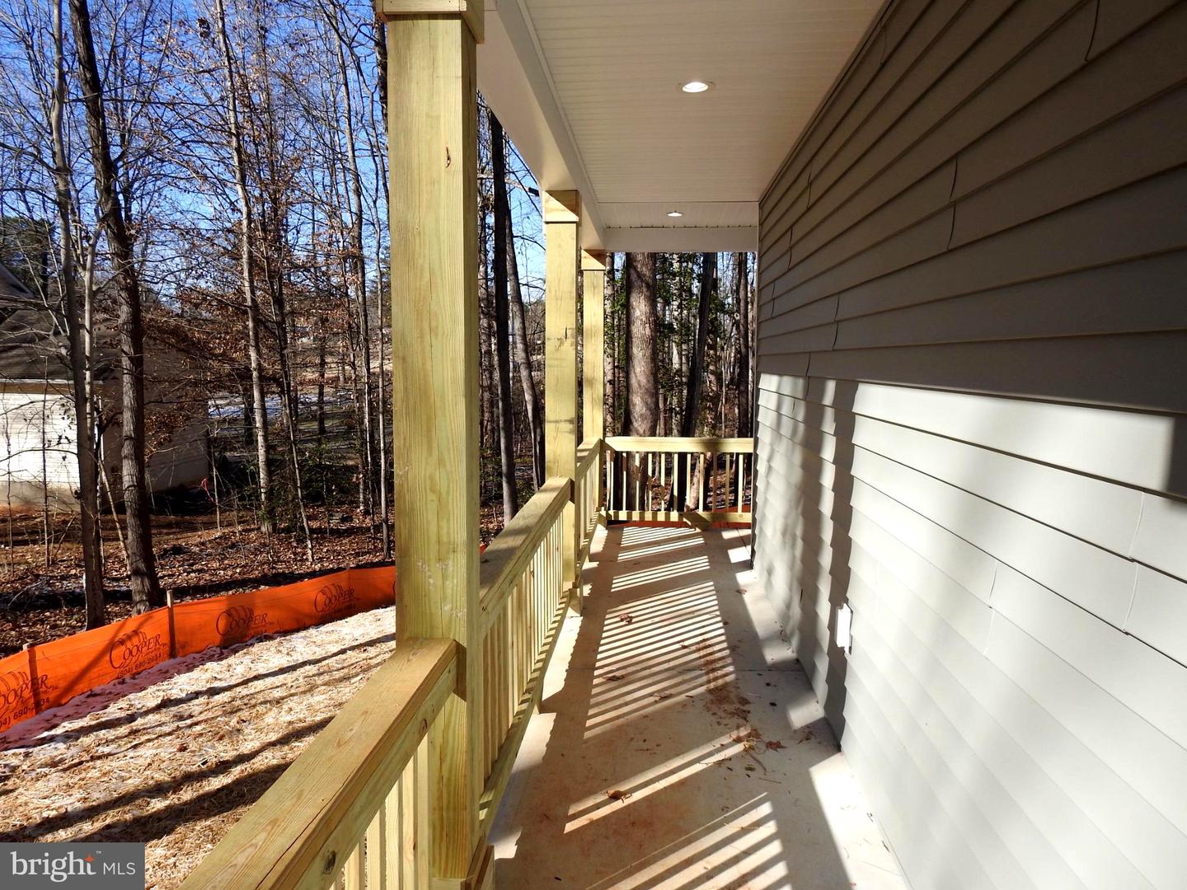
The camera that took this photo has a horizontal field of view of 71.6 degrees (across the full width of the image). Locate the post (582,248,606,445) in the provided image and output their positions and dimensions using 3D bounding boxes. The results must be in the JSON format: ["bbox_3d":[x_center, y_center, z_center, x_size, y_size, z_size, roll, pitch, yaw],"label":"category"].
[{"bbox_3d":[0.004,-0.536,8.202,0.210,2.680,0.210,1,6,4],"label":"post"}]

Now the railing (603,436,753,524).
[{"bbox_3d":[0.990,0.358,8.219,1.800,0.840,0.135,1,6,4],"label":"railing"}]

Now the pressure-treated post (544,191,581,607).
[{"bbox_3d":[-0.204,-0.252,5.401,0.210,2.700,0.210,1,6,4],"label":"pressure-treated post"}]

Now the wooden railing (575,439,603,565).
[{"bbox_3d":[-0.110,0.484,6.891,0.135,0.840,2.600,1,6,4],"label":"wooden railing"}]

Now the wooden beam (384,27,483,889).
[{"bbox_3d":[-0.434,0.053,2.306,0.192,2.420,0.192,1,6,4],"label":"wooden beam"}]

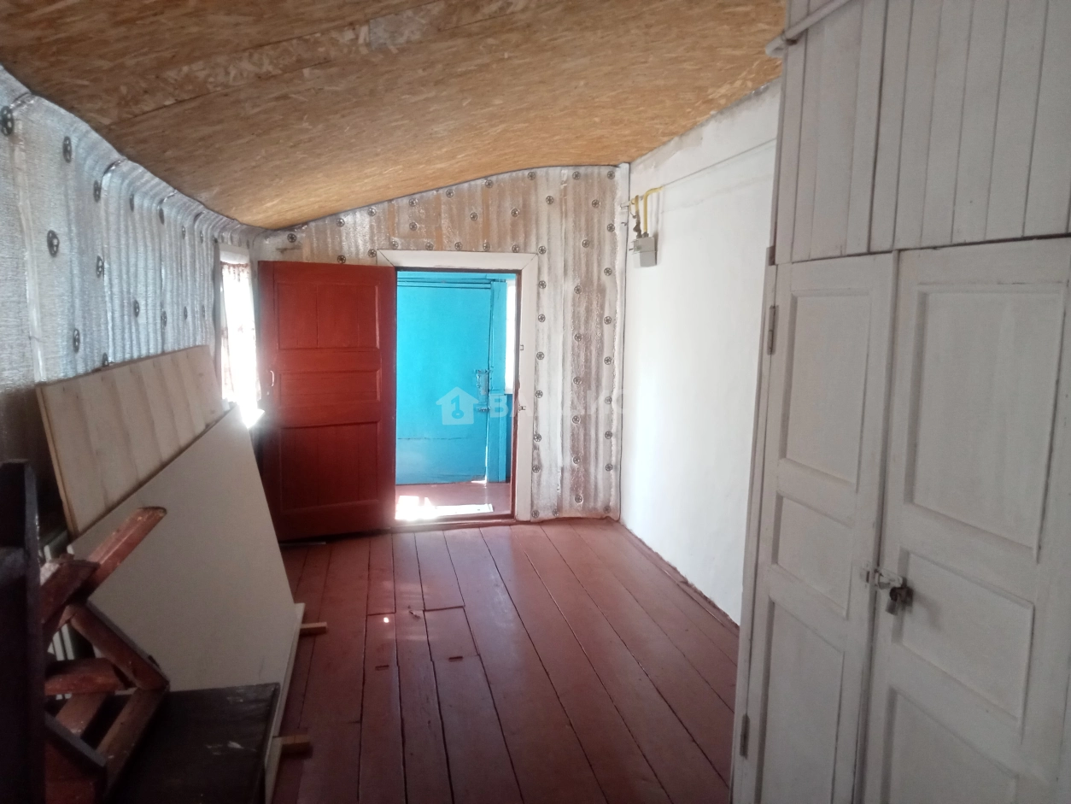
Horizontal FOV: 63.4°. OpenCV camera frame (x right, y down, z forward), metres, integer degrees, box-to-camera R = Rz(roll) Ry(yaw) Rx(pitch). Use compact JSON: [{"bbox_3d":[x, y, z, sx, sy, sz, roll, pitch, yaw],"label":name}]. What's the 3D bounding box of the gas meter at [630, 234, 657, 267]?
[{"bbox_3d":[0.710,-1.004,5.824,0.140,0.200,0.170,0,7,-10],"label":"gas meter"}]

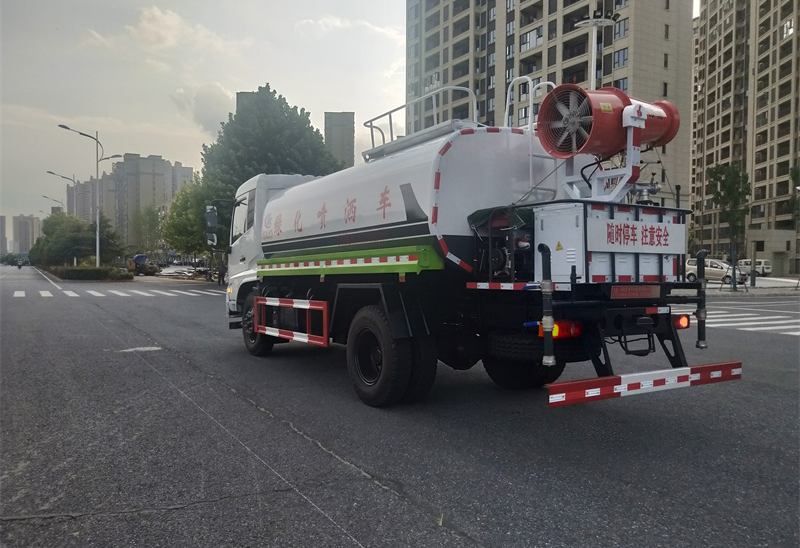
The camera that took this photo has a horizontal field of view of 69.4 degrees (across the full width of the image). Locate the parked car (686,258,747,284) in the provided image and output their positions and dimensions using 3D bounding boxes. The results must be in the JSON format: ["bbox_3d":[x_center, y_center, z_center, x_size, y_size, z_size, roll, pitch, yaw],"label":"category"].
[{"bbox_3d":[24.105,-0.192,43.986,1.680,1.770,4.250,0,1,-37],"label":"parked car"}]

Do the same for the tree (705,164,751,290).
[{"bbox_3d":[17.437,-2.489,30.546,2.500,6.779,2.500,1,1,30],"label":"tree"}]

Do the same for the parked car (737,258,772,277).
[{"bbox_3d":[39.964,-0.678,65.485,1.600,1.920,3.900,0,1,-20],"label":"parked car"}]

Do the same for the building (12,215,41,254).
[{"bbox_3d":[-465.299,-42.410,719.512,30.000,60.966,18.000,0,1,-33],"label":"building"}]

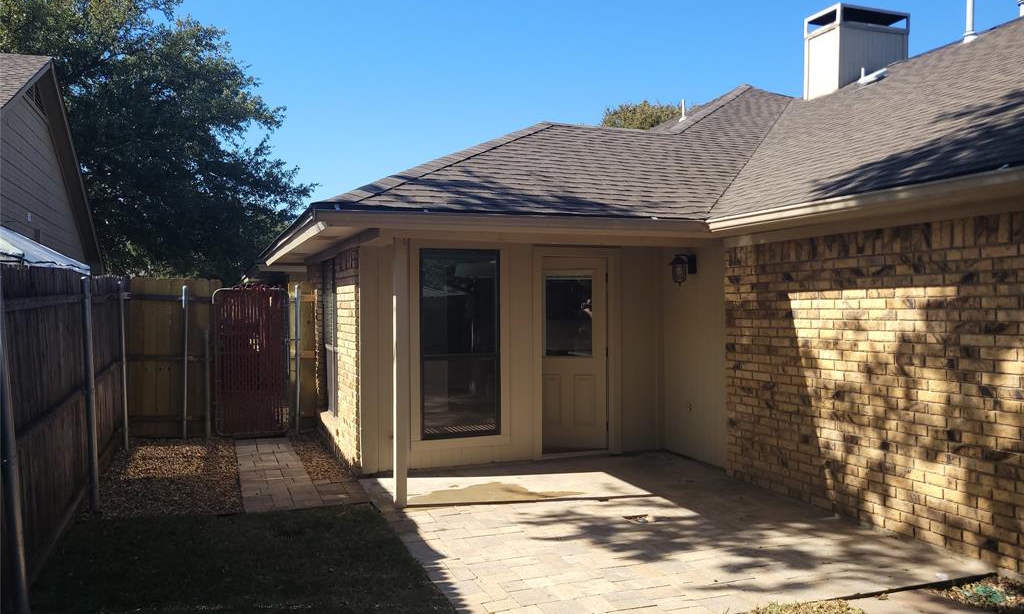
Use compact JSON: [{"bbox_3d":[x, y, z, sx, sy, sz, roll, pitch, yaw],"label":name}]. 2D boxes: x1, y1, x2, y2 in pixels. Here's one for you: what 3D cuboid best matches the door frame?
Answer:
[{"bbox_3d":[0.679,0.464,7.997,1.029,2.180,0.140,0,0,-21],"label":"door frame"}]

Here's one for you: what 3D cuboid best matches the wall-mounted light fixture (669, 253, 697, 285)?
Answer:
[{"bbox_3d":[1.711,-0.370,7.733,0.270,0.325,0.180,0,0,-21],"label":"wall-mounted light fixture"}]

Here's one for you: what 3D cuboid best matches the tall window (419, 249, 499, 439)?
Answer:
[{"bbox_3d":[-0.499,0.359,7.545,0.819,1.847,0.100,0,0,-21],"label":"tall window"}]

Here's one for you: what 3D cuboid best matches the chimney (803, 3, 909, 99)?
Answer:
[{"bbox_3d":[5.744,-4.113,12.833,1.450,1.420,0.800,0,0,-21],"label":"chimney"}]

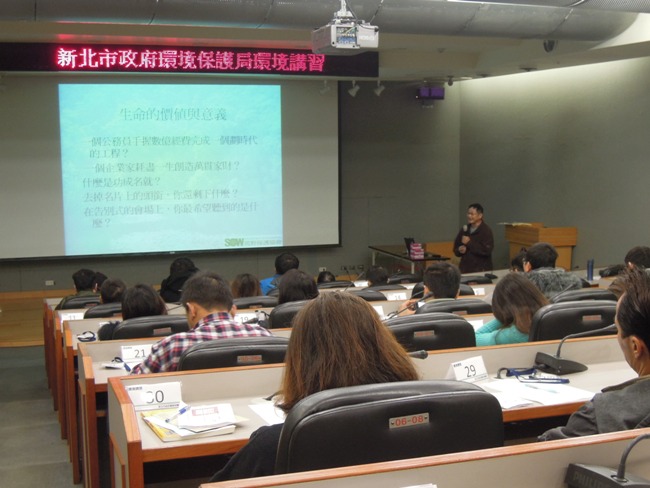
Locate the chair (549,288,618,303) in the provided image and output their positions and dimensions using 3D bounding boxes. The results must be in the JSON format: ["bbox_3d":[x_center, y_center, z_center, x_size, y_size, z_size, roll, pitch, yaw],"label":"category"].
[{"bbox_3d":[1.440,0.742,5.637,0.580,1.020,0.620,-2,7,-16],"label":"chair"}]

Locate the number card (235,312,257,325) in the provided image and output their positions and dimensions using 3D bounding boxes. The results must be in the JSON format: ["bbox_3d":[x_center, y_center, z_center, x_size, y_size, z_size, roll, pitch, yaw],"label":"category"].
[{"bbox_3d":[-0.493,0.486,5.834,0.160,0.080,0.070,-3,7,-18],"label":"number card"}]

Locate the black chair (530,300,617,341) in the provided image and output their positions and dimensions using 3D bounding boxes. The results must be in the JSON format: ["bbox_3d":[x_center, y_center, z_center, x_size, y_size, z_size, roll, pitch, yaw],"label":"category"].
[{"bbox_3d":[0.943,0.750,3.910,0.520,1.040,0.600,-3,7,-18],"label":"black chair"}]

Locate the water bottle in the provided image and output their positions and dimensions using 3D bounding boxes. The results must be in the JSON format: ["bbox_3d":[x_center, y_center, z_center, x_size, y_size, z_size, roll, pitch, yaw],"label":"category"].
[{"bbox_3d":[2.717,0.266,9.600,0.066,0.218,0.066,-2,7,-16],"label":"water bottle"}]

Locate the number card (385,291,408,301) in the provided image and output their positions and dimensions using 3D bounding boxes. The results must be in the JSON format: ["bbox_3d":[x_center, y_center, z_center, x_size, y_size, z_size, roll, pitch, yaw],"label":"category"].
[{"bbox_3d":[0.572,0.422,7.412,0.155,0.077,0.070,-2,7,-16],"label":"number card"}]

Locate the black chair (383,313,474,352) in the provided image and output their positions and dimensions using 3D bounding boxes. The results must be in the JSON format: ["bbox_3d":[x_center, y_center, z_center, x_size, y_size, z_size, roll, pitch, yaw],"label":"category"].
[{"bbox_3d":[0.310,0.767,3.872,0.580,1.020,0.620,-2,7,-16],"label":"black chair"}]

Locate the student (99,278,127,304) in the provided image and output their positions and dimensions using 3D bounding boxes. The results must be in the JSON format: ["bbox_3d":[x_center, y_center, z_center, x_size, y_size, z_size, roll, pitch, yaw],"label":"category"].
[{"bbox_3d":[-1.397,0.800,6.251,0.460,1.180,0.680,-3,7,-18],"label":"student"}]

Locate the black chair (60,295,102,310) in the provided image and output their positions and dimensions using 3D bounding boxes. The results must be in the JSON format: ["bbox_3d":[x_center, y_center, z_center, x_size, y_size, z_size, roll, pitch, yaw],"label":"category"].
[{"bbox_3d":[-1.855,0.911,7.452,0.520,1.020,0.600,-3,7,-18],"label":"black chair"}]

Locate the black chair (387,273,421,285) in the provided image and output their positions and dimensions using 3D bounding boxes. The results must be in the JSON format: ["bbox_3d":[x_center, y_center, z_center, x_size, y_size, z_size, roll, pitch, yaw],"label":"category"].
[{"bbox_3d":[0.749,0.832,9.835,0.580,1.020,0.620,-2,7,-16],"label":"black chair"}]

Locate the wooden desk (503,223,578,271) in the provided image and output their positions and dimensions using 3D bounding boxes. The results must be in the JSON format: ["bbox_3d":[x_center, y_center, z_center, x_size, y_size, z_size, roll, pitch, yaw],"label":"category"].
[{"bbox_3d":[3.244,0.299,14.186,0.620,1.230,1.030,-2,7,-16],"label":"wooden desk"}]

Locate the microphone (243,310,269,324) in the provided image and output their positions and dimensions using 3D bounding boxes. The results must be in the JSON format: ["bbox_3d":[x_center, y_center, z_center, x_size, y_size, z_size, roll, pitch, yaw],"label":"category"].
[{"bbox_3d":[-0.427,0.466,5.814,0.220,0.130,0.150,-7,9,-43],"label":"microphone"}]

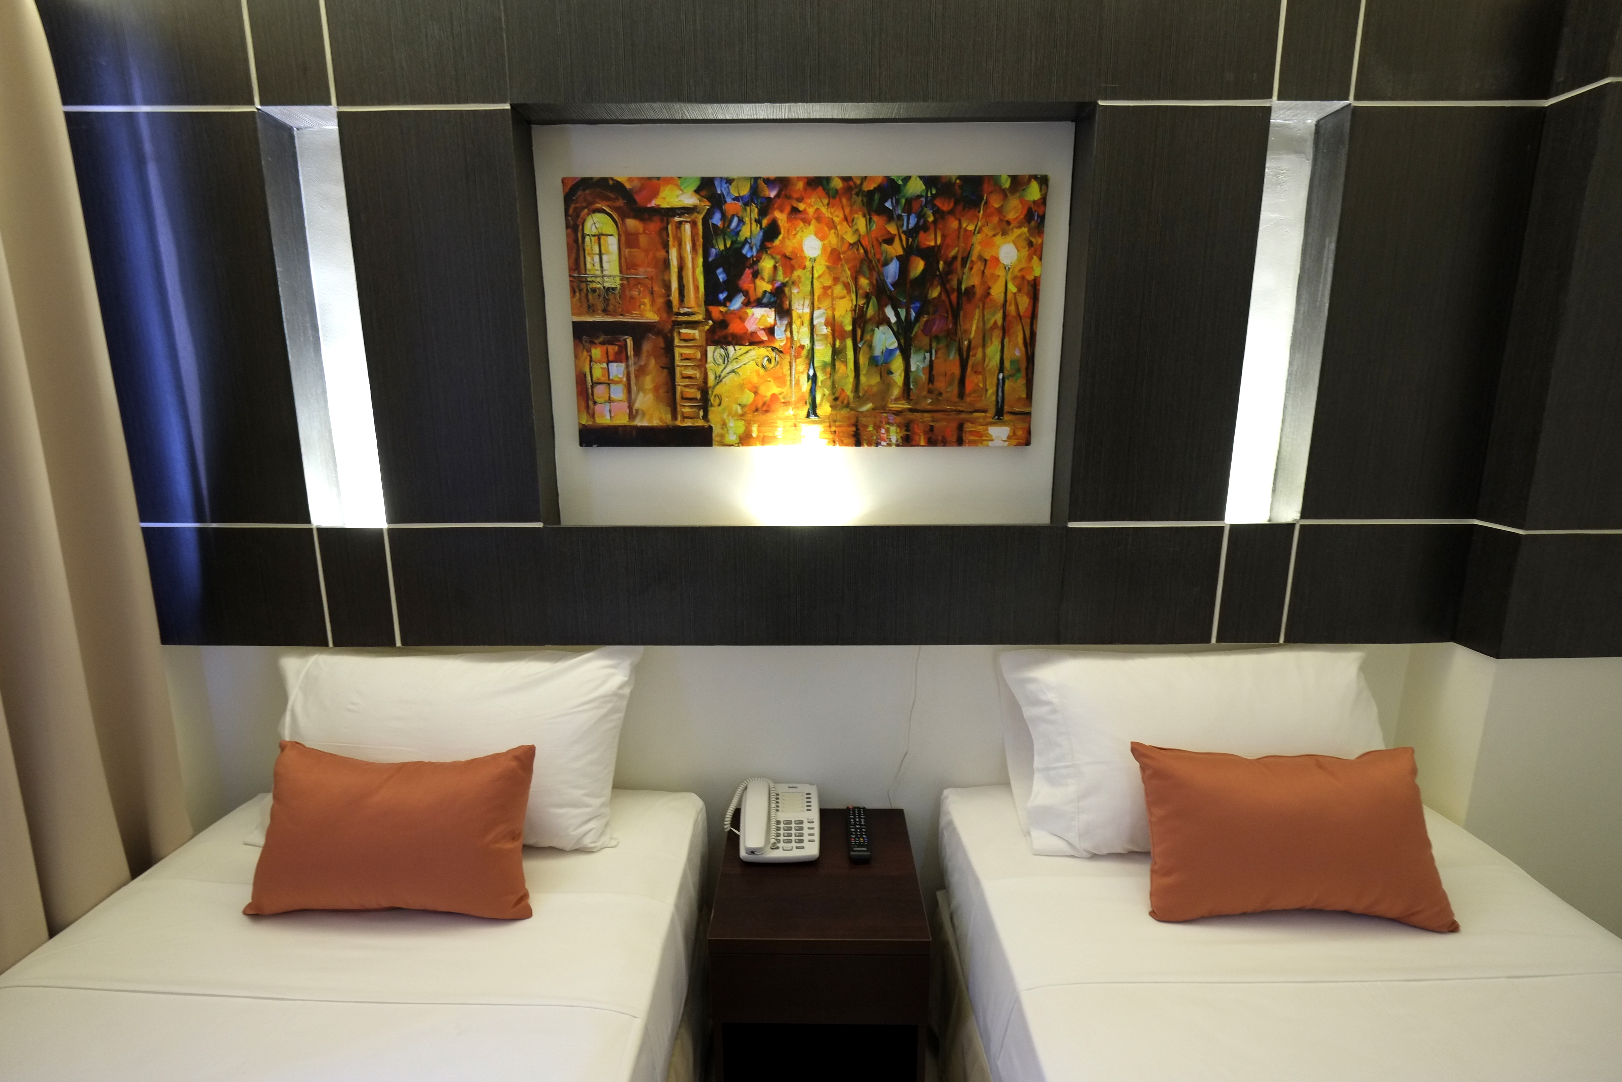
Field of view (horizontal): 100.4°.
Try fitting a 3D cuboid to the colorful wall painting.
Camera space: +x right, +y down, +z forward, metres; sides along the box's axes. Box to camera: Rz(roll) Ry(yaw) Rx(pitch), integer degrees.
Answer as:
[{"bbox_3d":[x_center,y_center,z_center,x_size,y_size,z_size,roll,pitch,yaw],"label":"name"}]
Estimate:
[{"bbox_3d":[-0.012,-0.488,1.477,1.009,0.558,0.035,0,10,0],"label":"colorful wall painting"}]

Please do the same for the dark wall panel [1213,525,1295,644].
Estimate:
[{"bbox_3d":[0.987,0.091,1.525,0.154,0.276,0.050,0,10,0],"label":"dark wall panel"}]

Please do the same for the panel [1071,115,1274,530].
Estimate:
[{"bbox_3d":[0.736,-0.452,1.426,0.344,0.831,0.050,0,10,0],"label":"panel"}]

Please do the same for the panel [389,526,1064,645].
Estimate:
[{"bbox_3d":[-0.189,0.095,1.527,1.485,0.276,0.050,0,10,0],"label":"panel"}]

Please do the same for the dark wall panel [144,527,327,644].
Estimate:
[{"bbox_3d":[-1.275,0.099,1.529,0.381,0.276,0.050,0,10,0],"label":"dark wall panel"}]

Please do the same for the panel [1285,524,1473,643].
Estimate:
[{"bbox_3d":[1.256,0.091,1.525,0.384,0.276,0.050,0,10,0],"label":"panel"}]

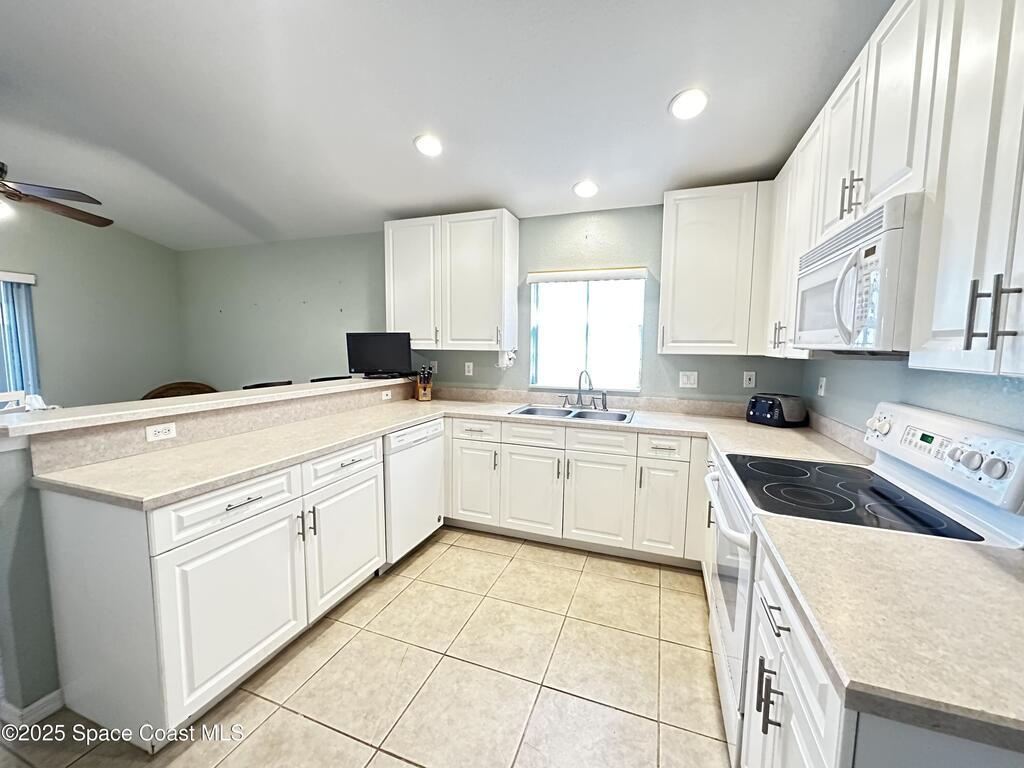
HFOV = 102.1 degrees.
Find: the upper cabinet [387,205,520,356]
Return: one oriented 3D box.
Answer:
[{"bbox_3d":[-0.505,-0.812,3.449,1.065,1.050,0.330,3,6,20],"label":"upper cabinet"}]

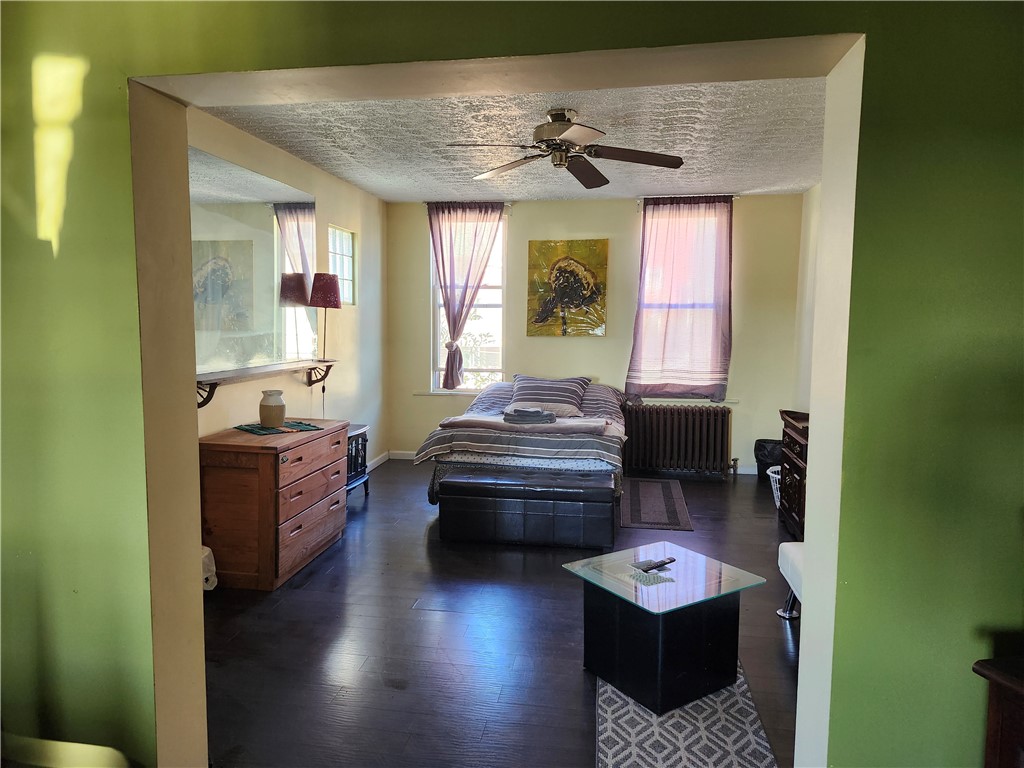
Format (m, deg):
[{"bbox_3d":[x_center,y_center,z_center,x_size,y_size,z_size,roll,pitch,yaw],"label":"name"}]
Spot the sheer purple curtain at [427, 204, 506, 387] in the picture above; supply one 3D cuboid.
[{"bbox_3d":[-0.450,-0.854,6.720,0.733,1.827,0.098,1,5,10],"label":"sheer purple curtain"}]

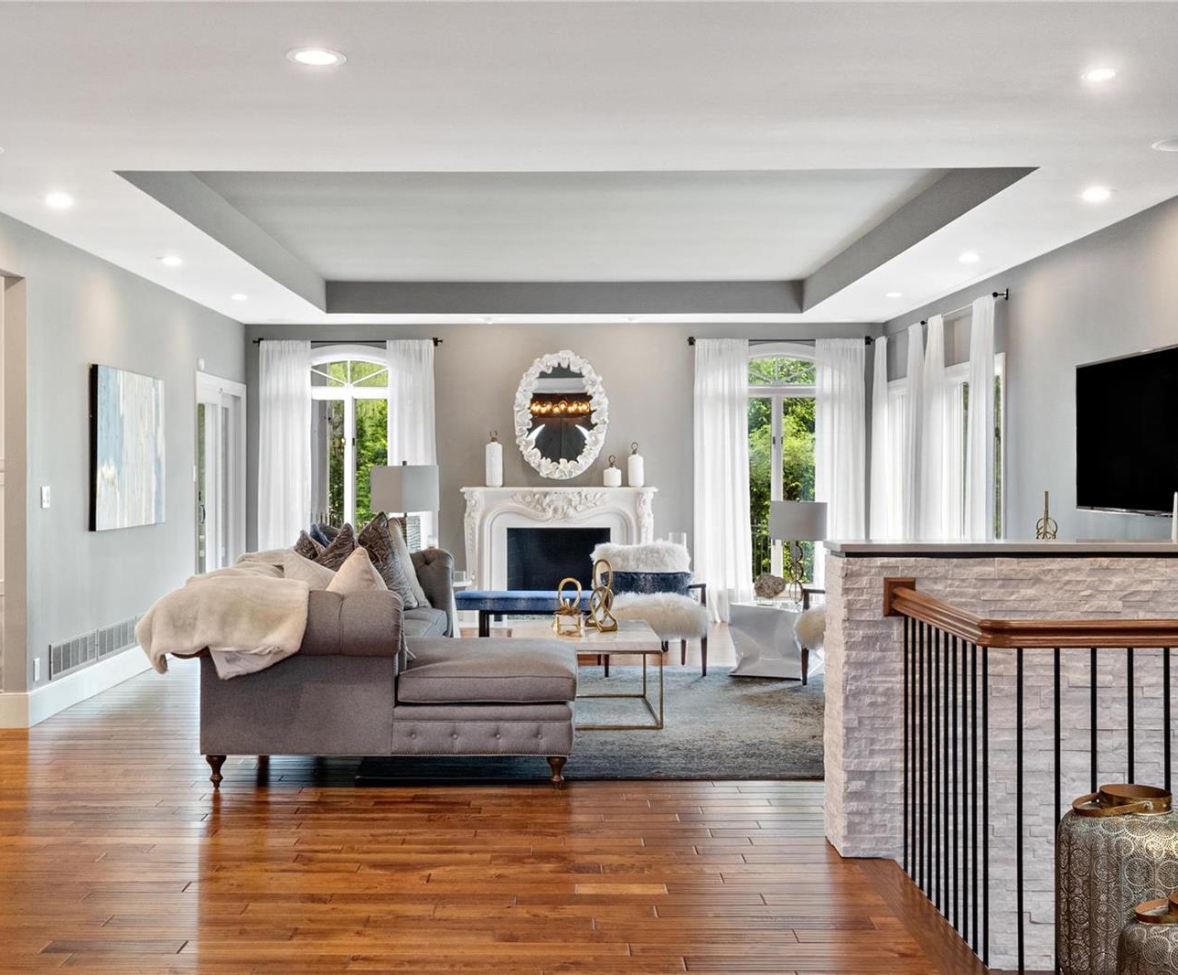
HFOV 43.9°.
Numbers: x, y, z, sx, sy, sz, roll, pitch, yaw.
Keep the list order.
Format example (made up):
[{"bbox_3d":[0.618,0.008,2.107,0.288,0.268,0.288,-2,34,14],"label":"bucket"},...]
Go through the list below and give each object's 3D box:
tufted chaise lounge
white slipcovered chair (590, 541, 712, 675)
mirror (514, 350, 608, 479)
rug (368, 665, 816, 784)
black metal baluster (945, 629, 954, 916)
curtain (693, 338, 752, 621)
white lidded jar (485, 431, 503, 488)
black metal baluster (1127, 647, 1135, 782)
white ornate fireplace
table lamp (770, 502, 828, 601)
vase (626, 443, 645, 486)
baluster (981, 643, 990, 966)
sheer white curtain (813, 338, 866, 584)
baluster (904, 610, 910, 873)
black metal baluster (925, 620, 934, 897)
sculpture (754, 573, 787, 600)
[{"bbox_3d":[-0.875,0.853,6.770,1.630,0.845,1.060,0,1,-1],"label":"tufted chaise lounge"},{"bbox_3d":[0.411,0.803,9.830,0.720,0.860,0.750,0,1,-7],"label":"white slipcovered chair"},{"bbox_3d":[-0.242,-0.633,12.762,0.822,1.127,0.101,0,1,-1],"label":"mirror"},{"bbox_3d":[0.406,1.277,8.440,2.960,0.015,3.800,0,1,-1],"label":"rug"},{"bbox_3d":[1.106,0.892,4.526,0.013,0.893,0.013,0,1,-1],"label":"black metal baluster"},{"bbox_3d":[1.182,-0.062,12.930,0.510,2.490,0.120,0,1,-1],"label":"curtain"},{"bbox_3d":[-0.812,-0.246,12.590,0.144,0.490,0.144,0,1,0],"label":"white lidded jar"},{"bbox_3d":[1.489,0.883,4.020,0.014,0.890,0.014,0,1,-1],"label":"black metal baluster"},{"bbox_3d":[-0.251,0.586,12.590,1.679,1.193,0.425,0,1,-1],"label":"white ornate fireplace"},{"bbox_3d":[1.395,0.430,9.750,0.385,0.695,0.385,0,1,-1],"label":"table lamp"},{"bbox_3d":[0.406,-0.192,12.590,0.142,0.389,0.142,0,1,-1],"label":"vase"},{"bbox_3d":[1.112,0.897,4.101,0.013,0.893,0.013,0,1,-1],"label":"baluster"},{"bbox_3d":[2.180,-0.052,12.691,0.455,2.467,0.121,0,1,-1],"label":"sheer white curtain"},{"bbox_3d":[1.098,0.884,5.061,0.013,0.893,0.013,0,1,-1],"label":"baluster"},{"bbox_3d":[1.103,0.889,4.739,0.013,0.893,0.013,0,1,-1],"label":"black metal baluster"},{"bbox_3d":[1.199,0.651,9.657,0.212,0.177,0.172,0,1,-1],"label":"sculpture"}]

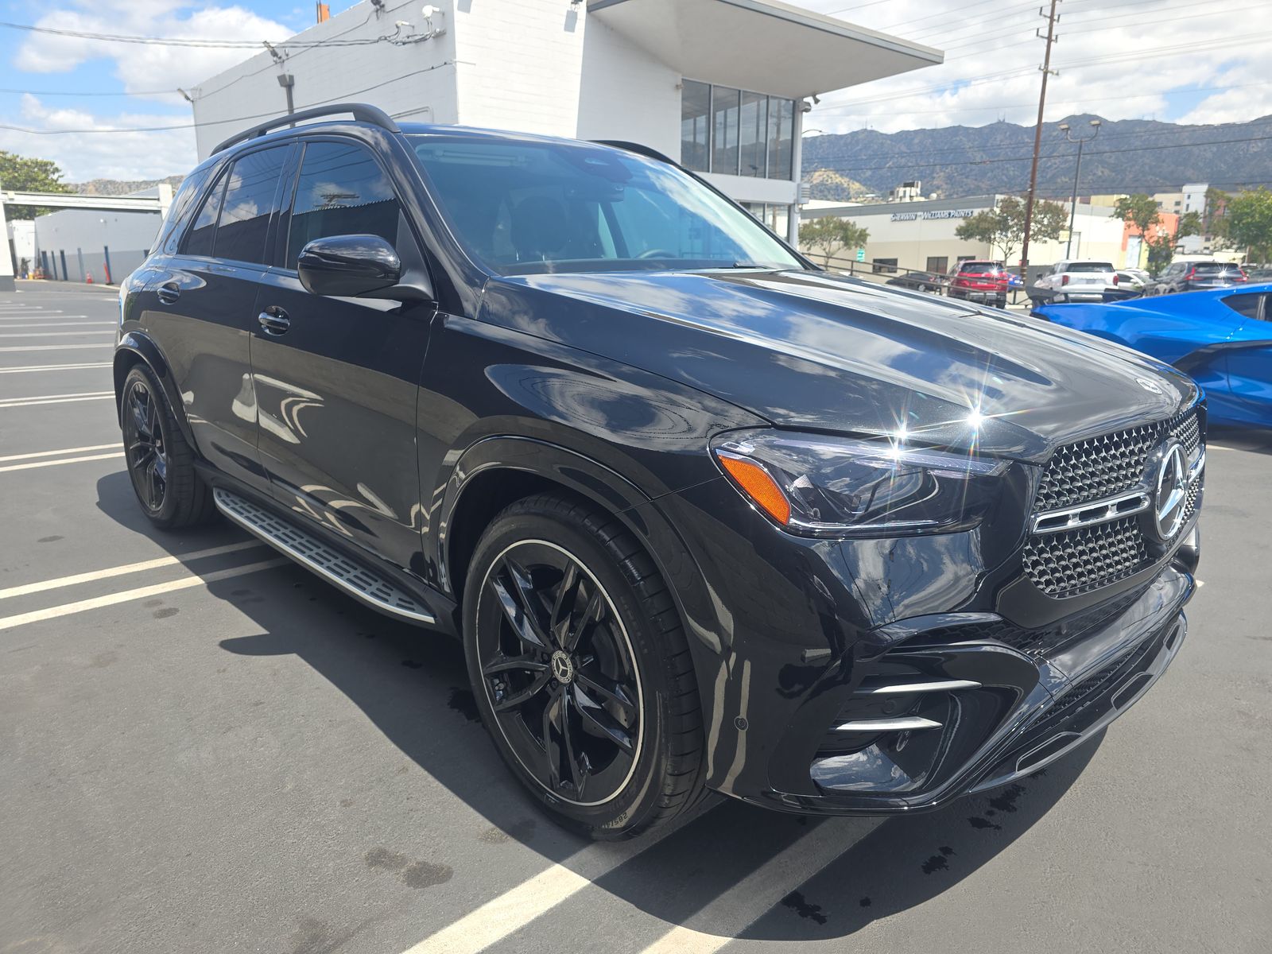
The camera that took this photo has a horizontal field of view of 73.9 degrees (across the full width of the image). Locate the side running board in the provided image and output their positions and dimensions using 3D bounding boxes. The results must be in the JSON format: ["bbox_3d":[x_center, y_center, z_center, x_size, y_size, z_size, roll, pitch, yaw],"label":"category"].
[{"bbox_3d":[-1.134,0.207,2.852,0.160,0.080,1.700,-12,19,-42],"label":"side running board"}]

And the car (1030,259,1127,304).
[{"bbox_3d":[15.485,-6.755,29.993,1.960,1.750,4.950,3,15,13],"label":"car"}]

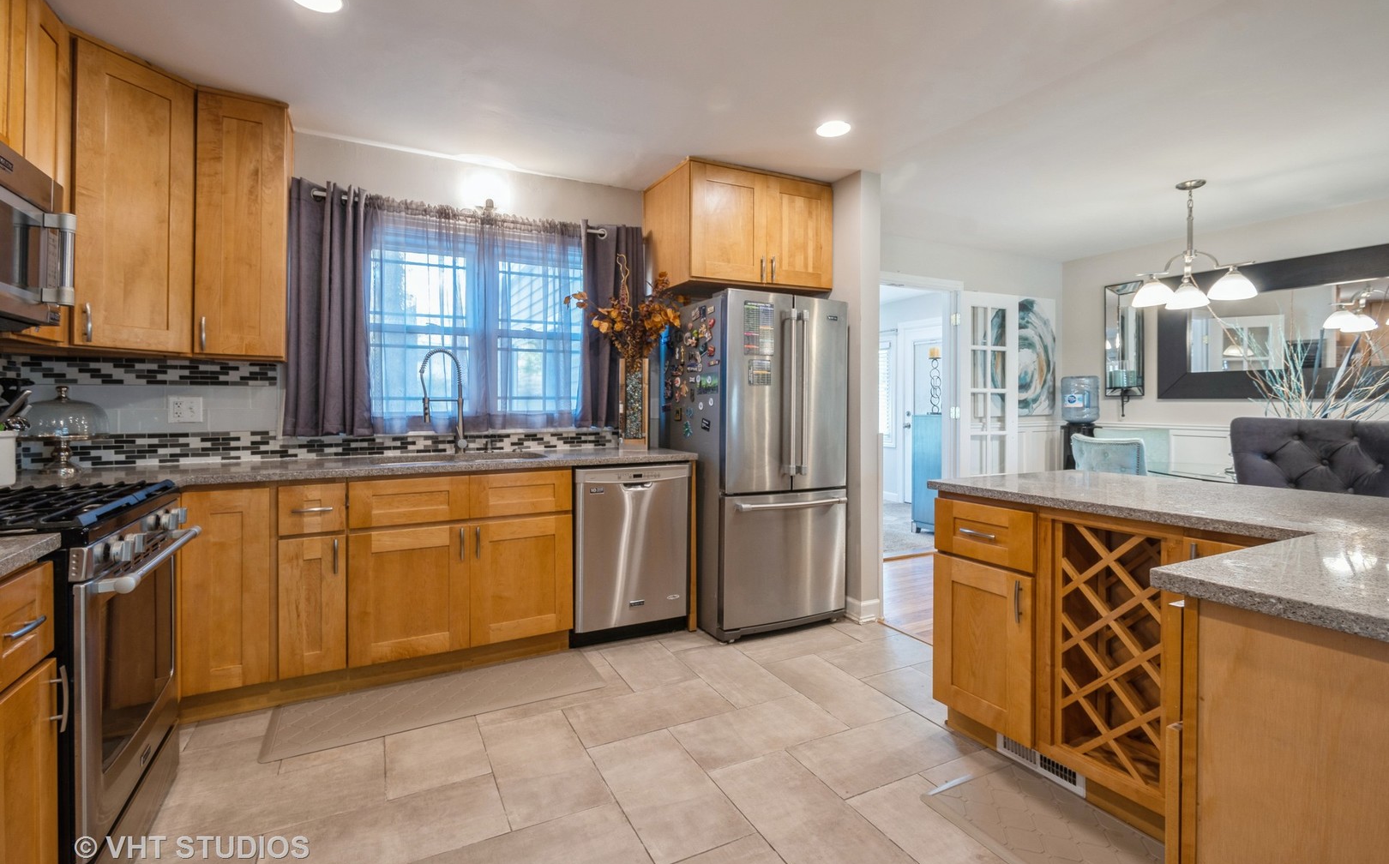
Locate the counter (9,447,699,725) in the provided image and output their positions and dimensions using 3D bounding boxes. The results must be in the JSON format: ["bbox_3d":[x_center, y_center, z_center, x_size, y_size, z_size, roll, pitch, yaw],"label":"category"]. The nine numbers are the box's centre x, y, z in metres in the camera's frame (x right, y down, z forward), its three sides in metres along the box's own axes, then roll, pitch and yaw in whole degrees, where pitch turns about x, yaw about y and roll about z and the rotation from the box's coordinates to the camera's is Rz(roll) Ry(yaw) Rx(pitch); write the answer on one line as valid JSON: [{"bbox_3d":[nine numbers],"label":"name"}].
[{"bbox_3d":[-1.365,0.609,2.713,2.755,0.923,0.616,-1,3,-29],"label":"counter"}]

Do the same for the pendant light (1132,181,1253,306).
[{"bbox_3d":[2.912,-1.068,3.405,0.560,0.779,0.560,-1,3,-29],"label":"pendant light"}]

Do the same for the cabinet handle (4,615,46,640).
[{"bbox_3d":[-1.258,0.366,1.091,0.032,0.014,0.120,-1,1,-26],"label":"cabinet handle"}]

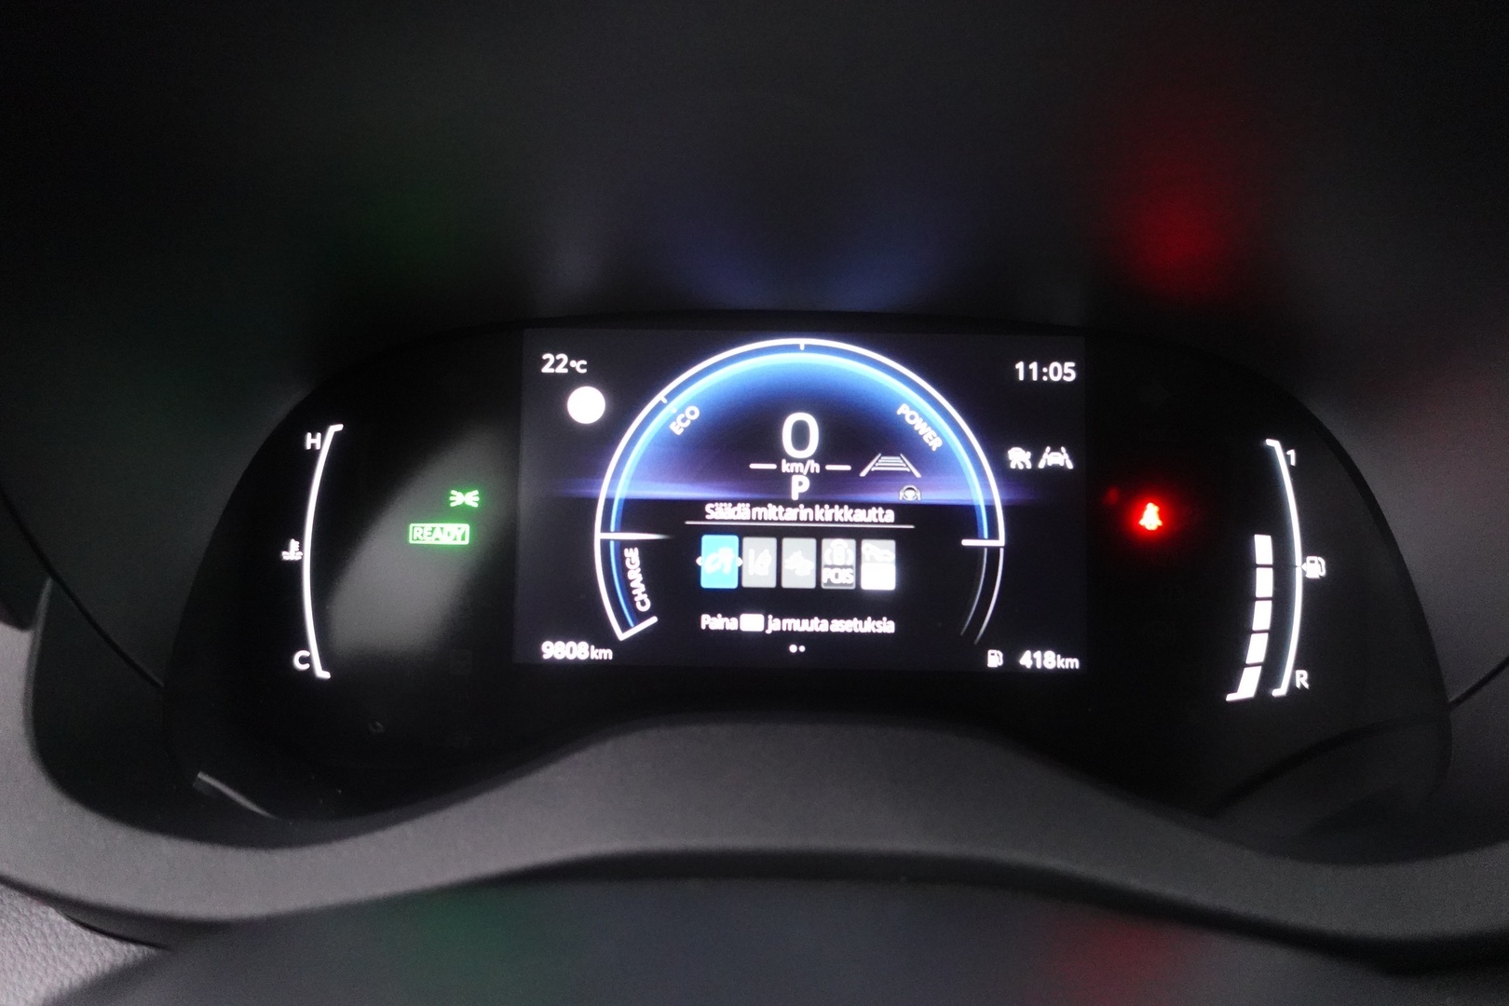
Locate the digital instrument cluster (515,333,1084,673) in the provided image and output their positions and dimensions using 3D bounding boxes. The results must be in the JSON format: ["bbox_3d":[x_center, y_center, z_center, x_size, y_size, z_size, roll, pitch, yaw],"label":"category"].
[{"bbox_3d":[0.013,-0.001,0.276,0.153,0.091,0.014,1,-5,1],"label":"digital instrument cluster"}]

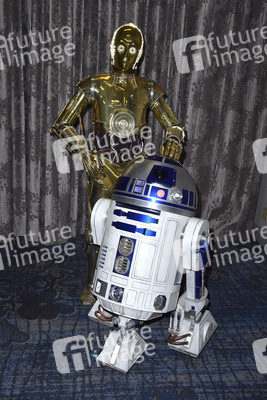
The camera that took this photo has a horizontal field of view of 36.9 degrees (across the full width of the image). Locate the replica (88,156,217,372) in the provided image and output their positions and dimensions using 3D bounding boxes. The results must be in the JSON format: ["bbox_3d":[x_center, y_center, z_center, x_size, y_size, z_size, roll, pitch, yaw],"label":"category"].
[{"bbox_3d":[0.077,0.292,2.221,0.719,1.045,0.678,12,18,27],"label":"replica"}]

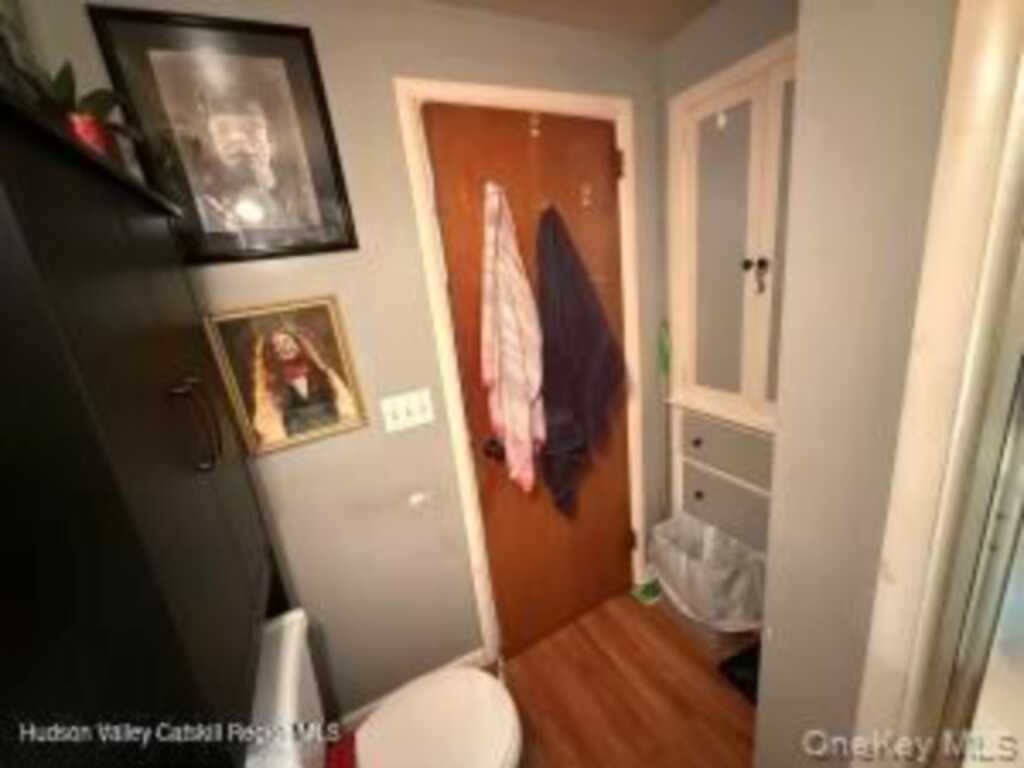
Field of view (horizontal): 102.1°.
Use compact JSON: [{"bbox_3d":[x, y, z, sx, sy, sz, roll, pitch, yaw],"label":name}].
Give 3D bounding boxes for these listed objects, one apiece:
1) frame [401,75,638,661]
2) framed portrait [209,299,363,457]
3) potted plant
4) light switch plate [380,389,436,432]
[{"bbox_3d":[0.156,0.043,1.629,0.850,2.080,0.100,-14,17,-25],"label":"frame"},{"bbox_3d":[-0.612,-0.021,1.164,0.305,0.392,0.022,-14,17,-25],"label":"framed portrait"},{"bbox_3d":[-0.724,-0.436,0.712,0.140,0.160,0.140,-14,17,-25],"label":"potted plant"},{"bbox_3d":[-0.334,0.085,1.339,0.157,0.114,0.014,-14,17,-25],"label":"light switch plate"}]

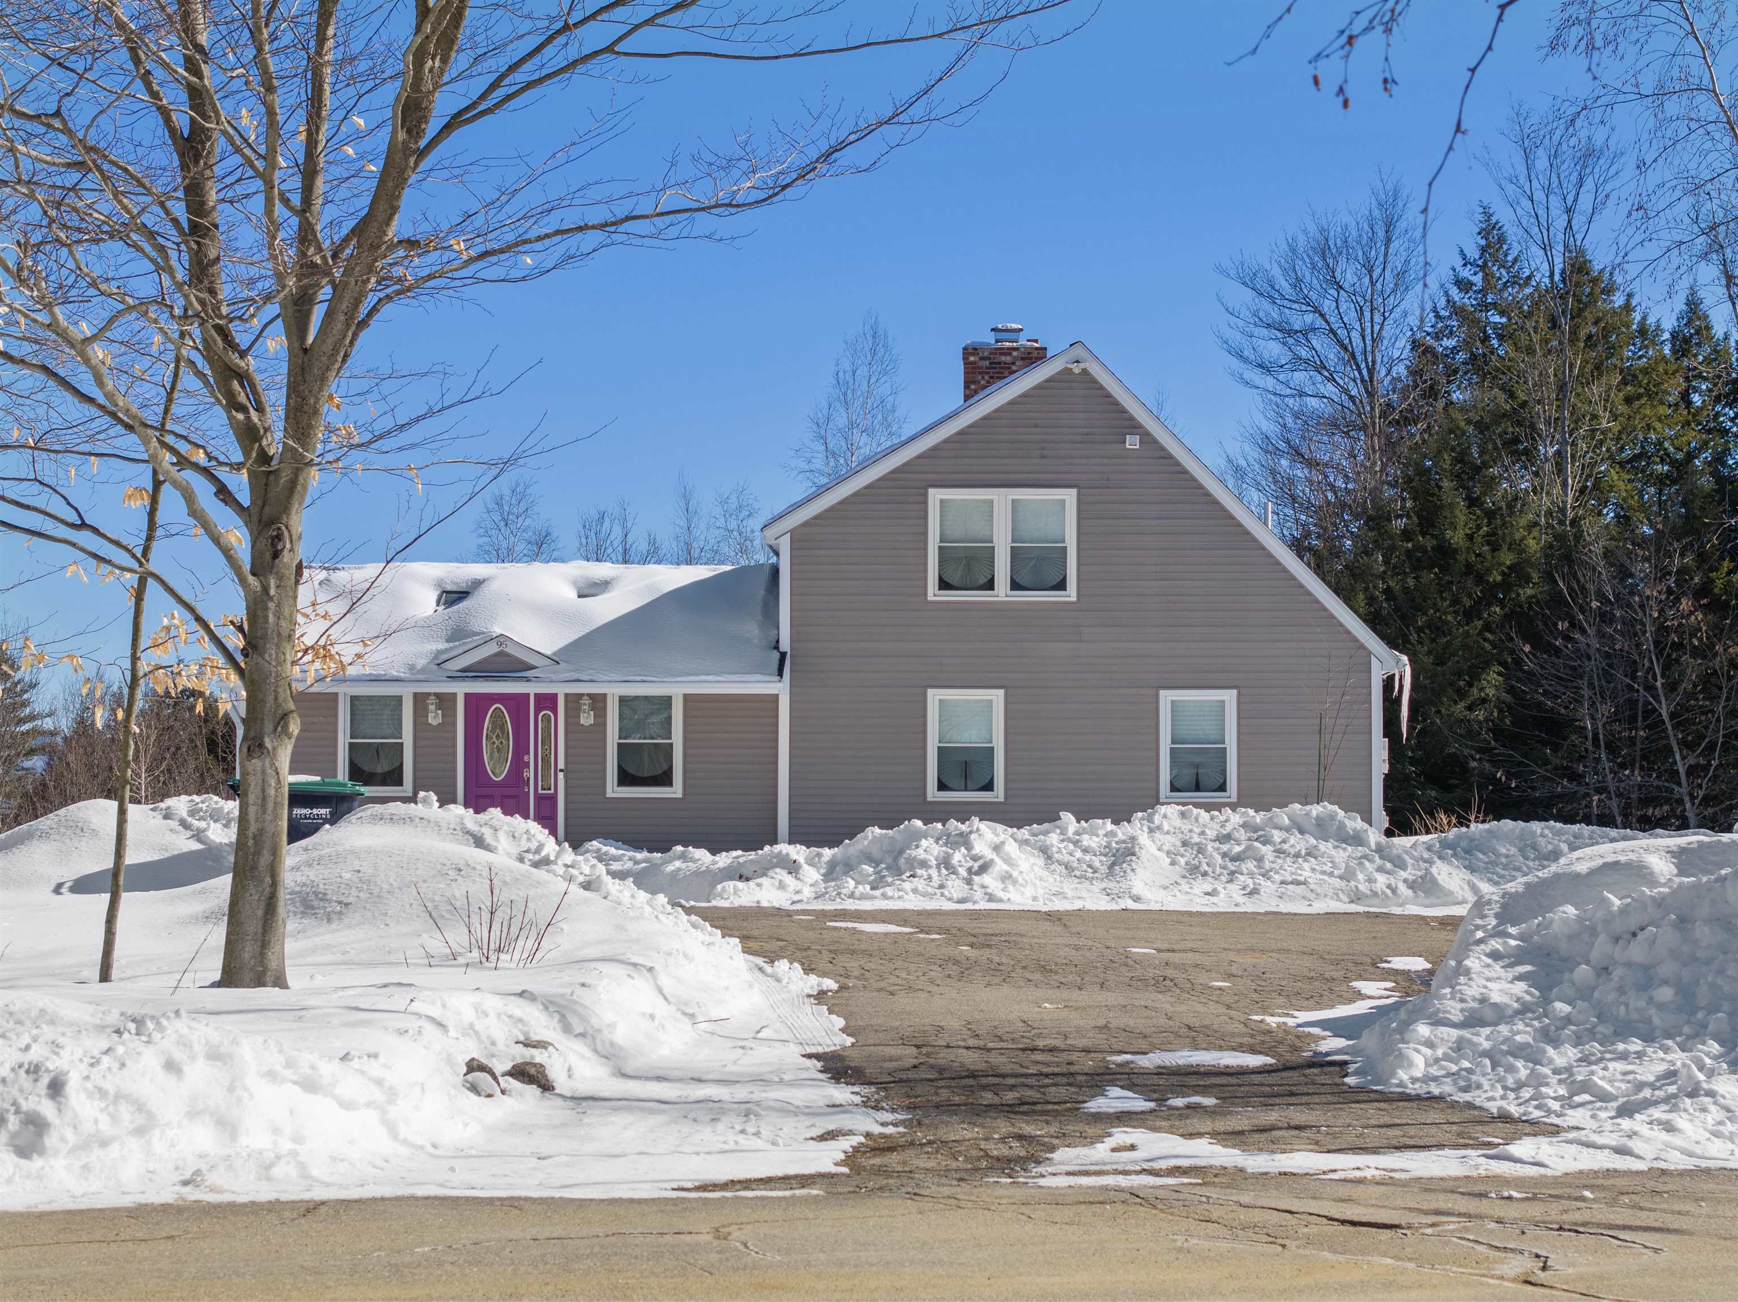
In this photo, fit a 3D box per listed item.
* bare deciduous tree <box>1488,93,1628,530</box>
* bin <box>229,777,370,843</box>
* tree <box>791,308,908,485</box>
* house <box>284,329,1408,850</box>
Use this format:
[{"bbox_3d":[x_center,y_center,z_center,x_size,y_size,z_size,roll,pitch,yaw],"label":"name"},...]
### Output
[{"bbox_3d":[12.562,-3.214,64.153,2.770,13.460,2.770,0,-2,0],"label":"bare deciduous tree"},{"bbox_3d":[-4.093,1.459,25.064,0.870,1.120,0.700,0,-2,7],"label":"bin"},{"bbox_3d":[-0.364,-1.747,76.108,3.080,11.310,3.080,0,-2,0],"label":"tree"},{"bbox_3d":[-0.718,-0.795,51.659,15.900,7.600,9.000,0,-2,0],"label":"house"}]

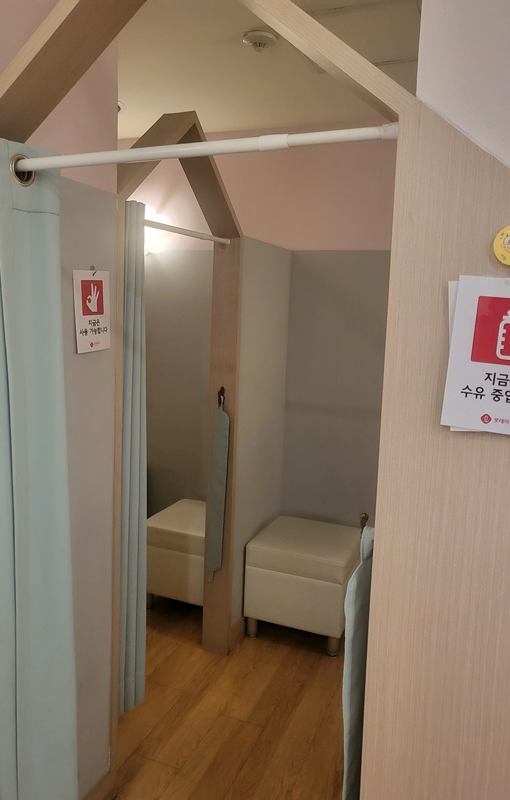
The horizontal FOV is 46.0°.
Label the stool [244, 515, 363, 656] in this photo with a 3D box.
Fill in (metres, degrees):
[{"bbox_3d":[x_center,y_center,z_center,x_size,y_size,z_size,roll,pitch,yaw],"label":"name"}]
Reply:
[{"bbox_3d":[0.252,0.873,2.871,0.459,0.439,0.474,5,8,21],"label":"stool"}]

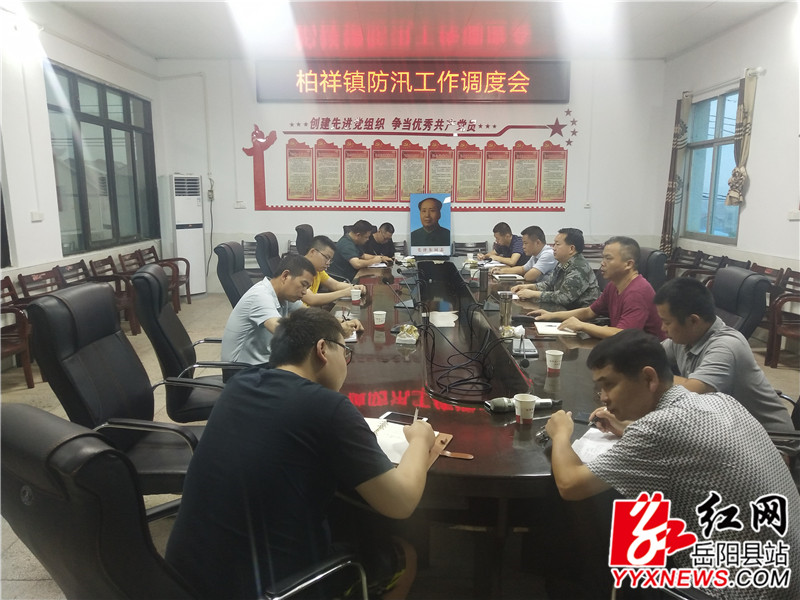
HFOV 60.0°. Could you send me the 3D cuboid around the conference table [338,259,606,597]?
[{"bbox_3d":[0.359,0.356,5.228,1.620,0.755,6.600,0,9,1],"label":"conference table"}]

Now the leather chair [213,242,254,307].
[{"bbox_3d":[-1.028,0.116,5.571,0.740,1.130,0.630,0,9,2],"label":"leather chair"}]

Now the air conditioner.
[{"bbox_3d":[-3.131,-0.907,10.064,0.350,1.750,0.500,7,12,38],"label":"air conditioner"}]

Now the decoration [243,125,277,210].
[{"bbox_3d":[-2.066,-1.954,10.258,0.506,1.250,0.030,0,9,0],"label":"decoration"}]

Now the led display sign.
[{"bbox_3d":[0.201,-3.167,10.075,4.530,0.610,0.100,0,9,1],"label":"led display sign"}]

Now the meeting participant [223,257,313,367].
[{"bbox_3d":[-0.634,0.341,3.955,0.800,1.190,0.520,1,9,5],"label":"meeting participant"}]

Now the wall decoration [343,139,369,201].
[{"bbox_3d":[-0.643,-1.922,10.322,0.390,0.920,0.025,0,9,1],"label":"wall decoration"}]

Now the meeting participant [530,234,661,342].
[{"bbox_3d":[1.175,0.246,4.265,0.840,1.270,0.600,0,9,1],"label":"meeting participant"}]

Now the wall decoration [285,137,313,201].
[{"bbox_3d":[-1.487,-1.939,10.335,0.390,0.920,0.025,0,9,1],"label":"wall decoration"}]

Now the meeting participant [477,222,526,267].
[{"bbox_3d":[1.150,-0.262,7.700,0.800,1.200,0.520,-3,9,-18],"label":"meeting participant"}]

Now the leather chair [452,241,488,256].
[{"bbox_3d":[1.047,-0.440,10.203,0.560,0.830,0.570,0,9,1],"label":"leather chair"}]

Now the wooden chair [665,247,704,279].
[{"bbox_3d":[3.482,-0.229,8.874,0.570,0.830,0.570,0,9,1],"label":"wooden chair"}]

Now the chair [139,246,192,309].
[{"bbox_3d":[-3.121,-0.309,9.290,0.580,0.820,0.580,0,9,1],"label":"chair"}]

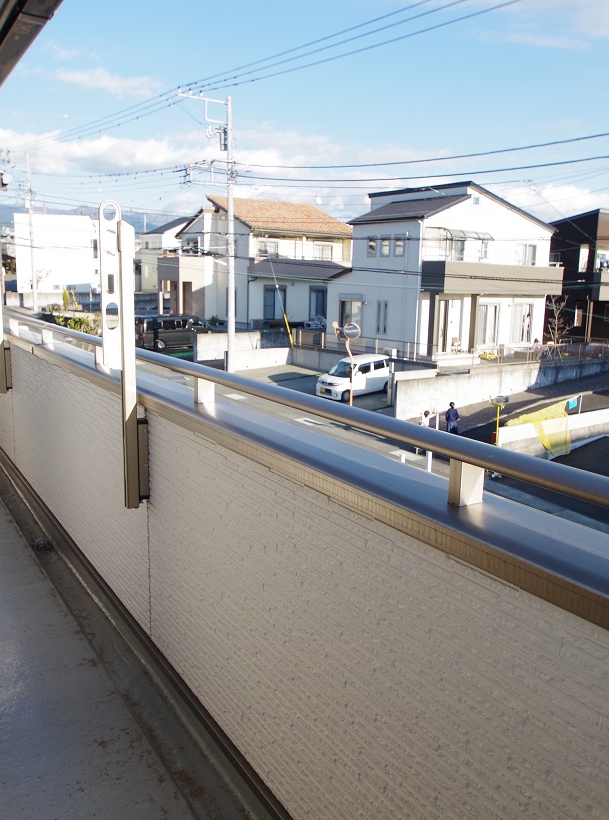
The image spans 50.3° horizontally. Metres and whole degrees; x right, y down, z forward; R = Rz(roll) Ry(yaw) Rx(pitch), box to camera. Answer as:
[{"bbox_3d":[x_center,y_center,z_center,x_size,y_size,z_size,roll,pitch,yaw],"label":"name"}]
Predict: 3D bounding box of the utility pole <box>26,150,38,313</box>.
[{"bbox_3d":[-21.049,-13.679,50.219,0.450,12.100,0.450,-6,13,-32],"label":"utility pole"}]

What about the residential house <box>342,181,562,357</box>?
[{"bbox_3d":[7.393,-7.117,33.639,10.600,8.190,8.250,-7,14,-36],"label":"residential house"}]

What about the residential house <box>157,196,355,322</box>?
[{"bbox_3d":[-3.822,-10.299,45.139,10.100,8.510,11.500,-6,13,-32],"label":"residential house"}]

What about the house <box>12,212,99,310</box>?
[{"bbox_3d":[-21.271,-14.030,60.512,8.200,7.150,8.000,0,11,-7],"label":"house"}]

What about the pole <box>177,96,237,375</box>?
[{"bbox_3d":[-4.476,-8.037,30.141,2.700,12.700,0.500,-6,13,-32],"label":"pole"}]

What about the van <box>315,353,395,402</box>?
[{"bbox_3d":[2.087,-1.368,27.127,3.395,1.710,1.475,-9,15,-42],"label":"van"}]

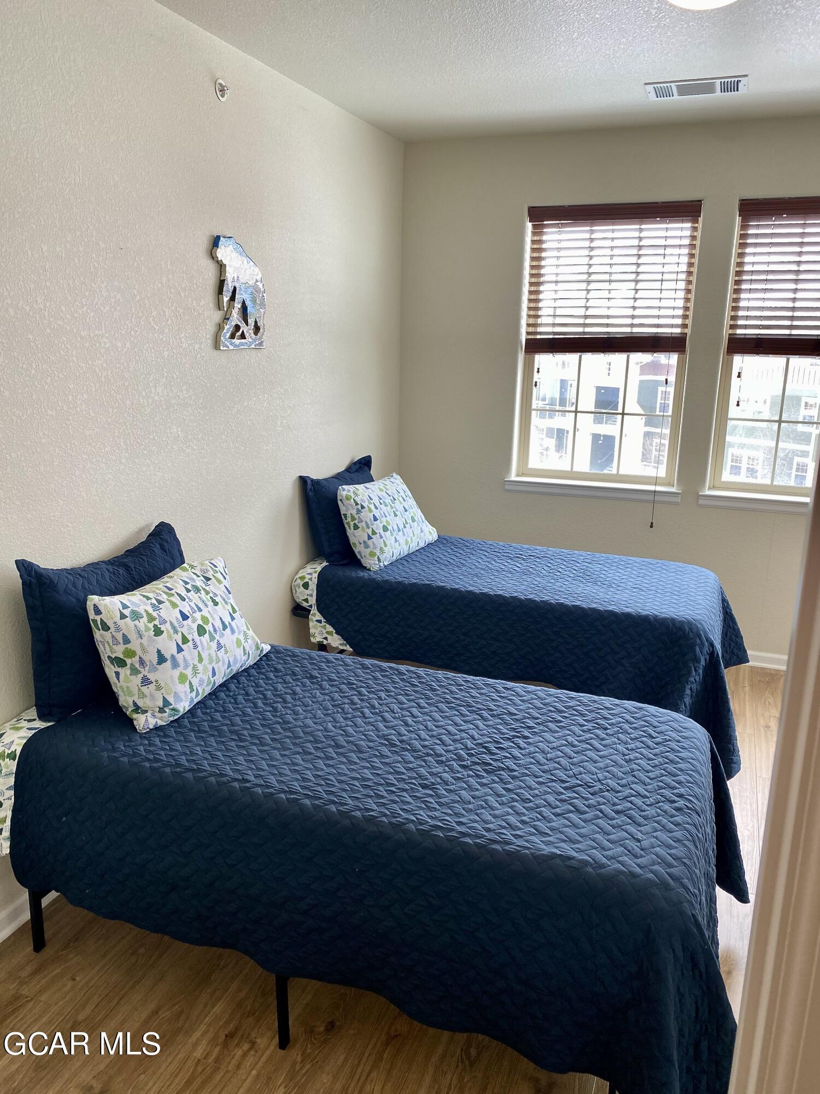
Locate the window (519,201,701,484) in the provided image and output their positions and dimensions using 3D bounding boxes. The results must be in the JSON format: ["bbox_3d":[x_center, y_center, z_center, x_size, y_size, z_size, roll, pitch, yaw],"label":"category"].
[{"bbox_3d":[1.077,-1.109,4.596,0.919,1.501,0.100,7,16,20],"label":"window"}]

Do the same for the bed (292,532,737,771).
[{"bbox_3d":[0.616,0.408,3.966,1.886,0.627,1.036,7,16,20],"label":"bed"}]

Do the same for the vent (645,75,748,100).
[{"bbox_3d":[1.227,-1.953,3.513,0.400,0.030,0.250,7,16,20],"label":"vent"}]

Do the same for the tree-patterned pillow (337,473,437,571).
[{"bbox_3d":[-0.104,-0.164,4.234,0.160,0.430,0.660,-28,0,29],"label":"tree-patterned pillow"}]

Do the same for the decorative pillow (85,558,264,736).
[{"bbox_3d":[-0.704,0.260,2.597,0.160,0.410,0.640,-22,3,28],"label":"decorative pillow"}]

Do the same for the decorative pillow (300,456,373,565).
[{"bbox_3d":[-0.296,-0.206,4.240,0.140,0.450,0.680,-7,10,28],"label":"decorative pillow"}]

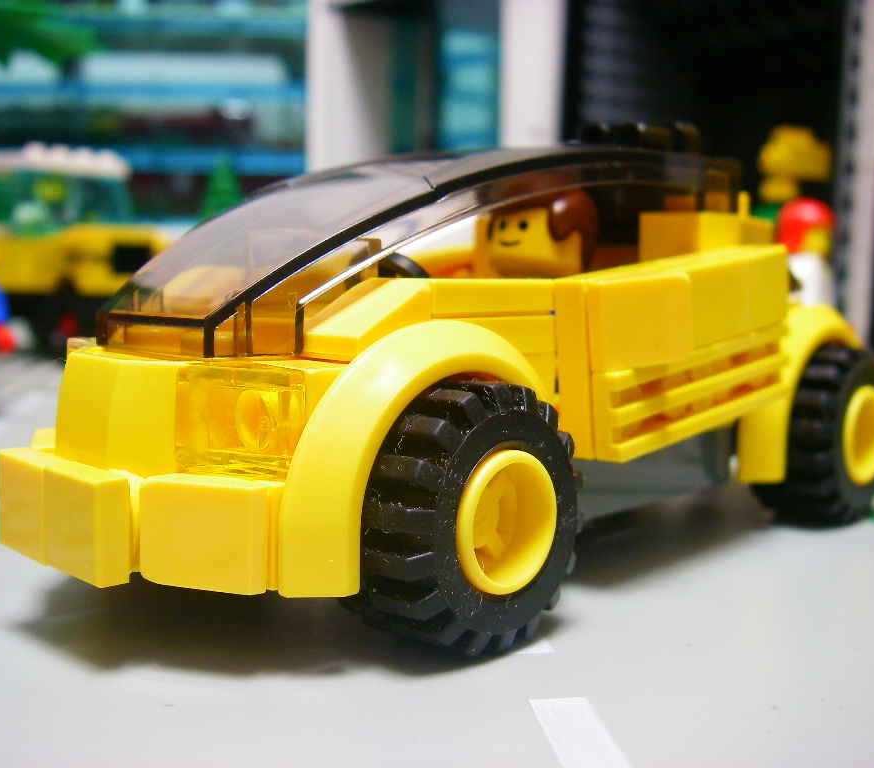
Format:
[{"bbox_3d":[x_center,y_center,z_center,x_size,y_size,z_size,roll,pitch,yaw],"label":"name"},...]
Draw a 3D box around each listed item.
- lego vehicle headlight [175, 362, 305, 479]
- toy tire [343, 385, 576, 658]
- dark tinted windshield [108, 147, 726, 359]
[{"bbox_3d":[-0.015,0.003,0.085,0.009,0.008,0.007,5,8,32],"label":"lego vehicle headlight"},{"bbox_3d":[0.001,0.010,0.090,0.012,0.021,0.021,7,9,44],"label":"toy tire"},{"bbox_3d":[-0.001,-0.015,0.115,0.032,0.020,0.066,7,9,44],"label":"dark tinted windshield"}]

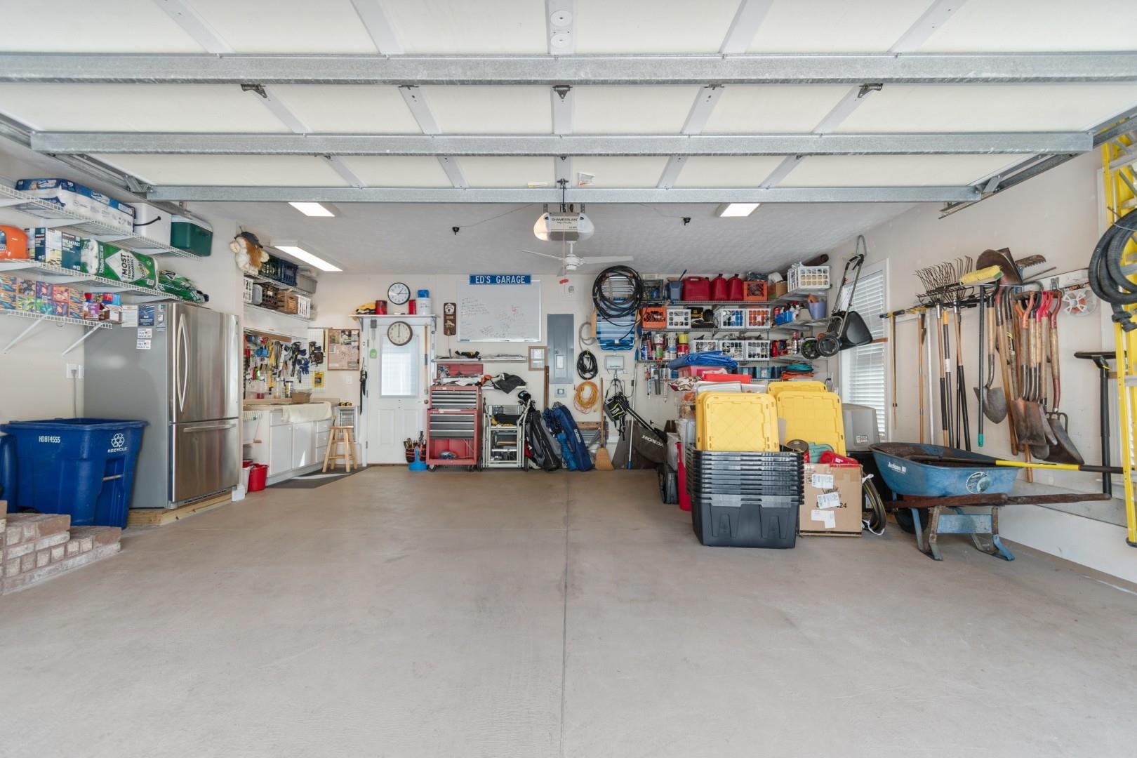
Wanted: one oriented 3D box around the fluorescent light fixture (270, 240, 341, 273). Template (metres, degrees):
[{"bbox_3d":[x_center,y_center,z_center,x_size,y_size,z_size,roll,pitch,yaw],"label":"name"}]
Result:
[{"bbox_3d":[-3.218,-1.509,5.911,0.285,0.070,1.220,0,-1,0],"label":"fluorescent light fixture"}]

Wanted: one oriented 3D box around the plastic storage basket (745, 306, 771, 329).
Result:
[{"bbox_3d":[2.713,-0.858,6.760,0.340,0.270,0.350,0,-1,0],"label":"plastic storage basket"}]

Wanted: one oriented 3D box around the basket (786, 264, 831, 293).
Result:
[{"bbox_3d":[2.962,-1.222,5.870,0.387,0.272,0.340,0,-1,0],"label":"basket"}]

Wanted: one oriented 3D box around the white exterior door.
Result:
[{"bbox_3d":[-2.482,0.234,6.930,0.915,2.030,0.045,0,-1,0],"label":"white exterior door"}]

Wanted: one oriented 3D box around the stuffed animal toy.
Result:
[{"bbox_3d":[-3.388,-1.327,5.027,0.270,0.450,0.400,-1,-1,30],"label":"stuffed animal toy"}]

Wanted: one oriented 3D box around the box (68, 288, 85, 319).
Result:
[{"bbox_3d":[-4.100,-0.600,3.790,0.340,0.237,0.120,0,-1,0],"label":"box"}]

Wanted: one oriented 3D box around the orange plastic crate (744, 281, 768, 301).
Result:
[{"bbox_3d":[2.679,-1.246,6.780,0.330,0.275,0.330,0,-1,0],"label":"orange plastic crate"}]

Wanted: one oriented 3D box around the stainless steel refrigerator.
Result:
[{"bbox_3d":[-3.761,0.235,4.489,0.810,1.765,0.835,0,-1,0],"label":"stainless steel refrigerator"}]

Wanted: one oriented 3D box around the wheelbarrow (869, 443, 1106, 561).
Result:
[{"bbox_3d":[2.785,0.879,3.370,0.680,0.710,1.430,0,-1,0],"label":"wheelbarrow"}]

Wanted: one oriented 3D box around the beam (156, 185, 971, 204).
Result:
[{"bbox_3d":[-0.024,-1.087,2.804,4.870,0.090,0.055,0,-1,0],"label":"beam"}]

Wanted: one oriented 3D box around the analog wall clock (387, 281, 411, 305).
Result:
[{"bbox_3d":[-2.481,-1.265,6.950,0.335,0.335,0.050,0,-1,0],"label":"analog wall clock"}]

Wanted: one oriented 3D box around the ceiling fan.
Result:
[{"bbox_3d":[0.025,-1.382,5.300,1.340,0.350,1.340,0,-1,0],"label":"ceiling fan"}]

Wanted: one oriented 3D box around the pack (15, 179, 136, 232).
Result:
[{"bbox_3d":[-4.105,-1.433,3.985,0.360,0.225,0.620,0,-1,0],"label":"pack"}]

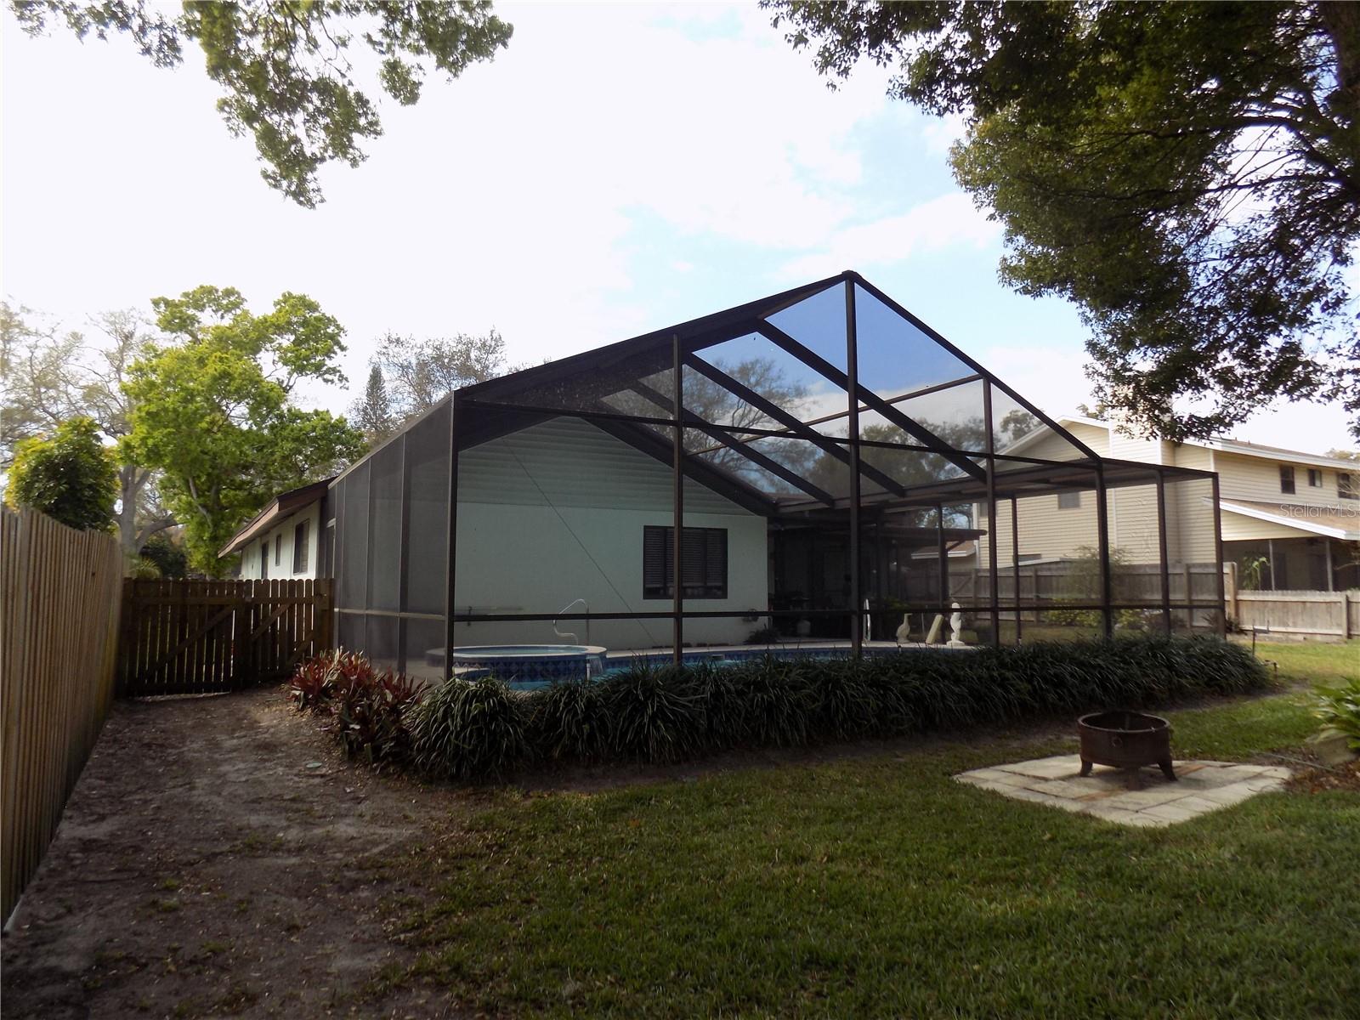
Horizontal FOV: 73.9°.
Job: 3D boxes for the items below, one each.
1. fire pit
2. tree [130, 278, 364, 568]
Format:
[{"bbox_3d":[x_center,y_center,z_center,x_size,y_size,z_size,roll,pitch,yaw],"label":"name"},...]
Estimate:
[{"bbox_3d":[3.285,1.770,6.618,0.690,0.425,0.690,-3,-6,26],"label":"fire pit"},{"bbox_3d":[-16.907,-2.033,34.375,9.101,13.400,9.101,2,-6,-26],"label":"tree"}]

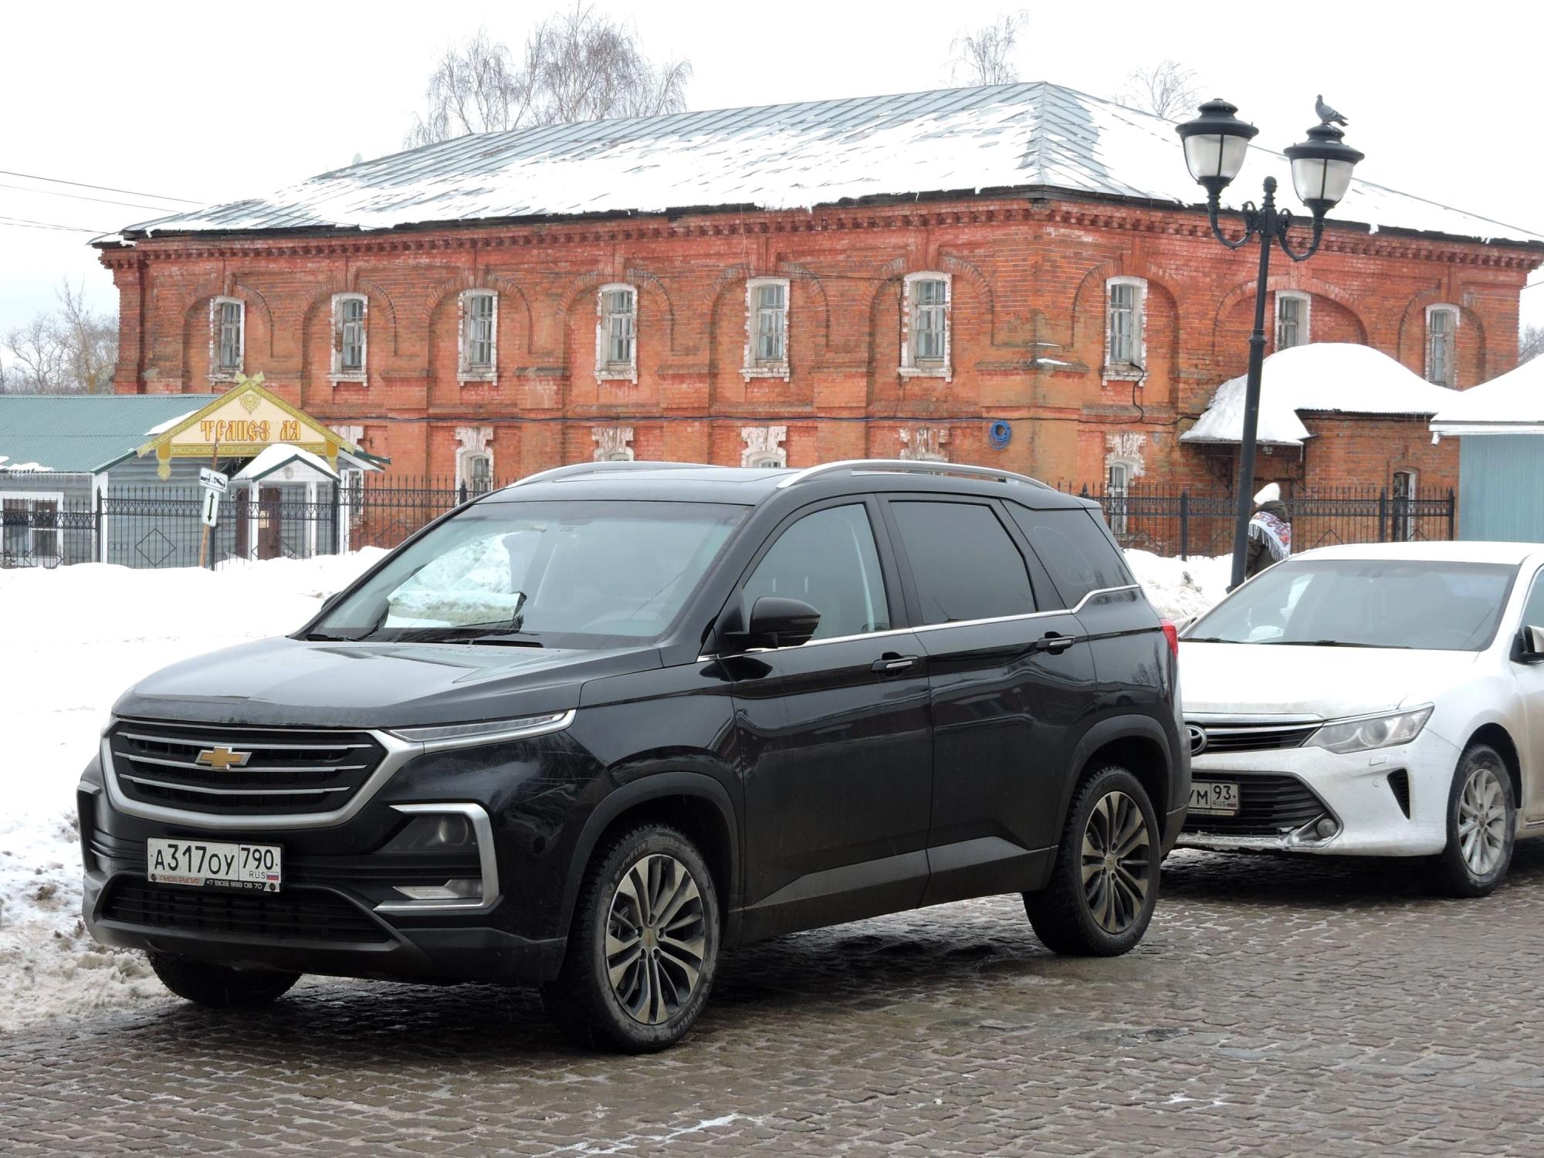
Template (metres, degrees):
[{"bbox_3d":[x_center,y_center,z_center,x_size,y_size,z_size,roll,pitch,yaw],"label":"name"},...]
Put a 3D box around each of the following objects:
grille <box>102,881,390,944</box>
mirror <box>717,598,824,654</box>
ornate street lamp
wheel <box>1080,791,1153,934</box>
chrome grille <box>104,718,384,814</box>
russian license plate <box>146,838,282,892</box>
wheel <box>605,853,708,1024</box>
[{"bbox_3d":[-1.535,0.944,10.216,1.150,0.165,0.130,0,1,35],"label":"grille"},{"bbox_3d":[-0.007,0.134,10.736,0.210,0.165,0.235,0,1,35],"label":"mirror"},{"bbox_3d":[3.500,-1.226,26.000,0.600,4.370,1.948,5,0,43],"label":"ornate street lamp"},{"bbox_3d":[1.154,1.007,12.678,0.180,0.493,0.493,0,1,35],"label":"wheel"},{"bbox_3d":[-1.544,0.549,10.203,1.090,0.270,0.160,0,1,35],"label":"chrome grille"},{"bbox_3d":[-1.587,0.814,10.142,0.525,0.118,0.015,0,-2,35],"label":"russian license plate"},{"bbox_3d":[-0.405,1.050,10.437,0.180,0.493,0.493,0,1,35],"label":"wheel"}]

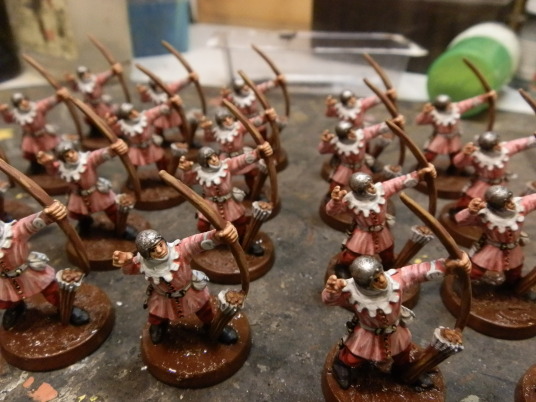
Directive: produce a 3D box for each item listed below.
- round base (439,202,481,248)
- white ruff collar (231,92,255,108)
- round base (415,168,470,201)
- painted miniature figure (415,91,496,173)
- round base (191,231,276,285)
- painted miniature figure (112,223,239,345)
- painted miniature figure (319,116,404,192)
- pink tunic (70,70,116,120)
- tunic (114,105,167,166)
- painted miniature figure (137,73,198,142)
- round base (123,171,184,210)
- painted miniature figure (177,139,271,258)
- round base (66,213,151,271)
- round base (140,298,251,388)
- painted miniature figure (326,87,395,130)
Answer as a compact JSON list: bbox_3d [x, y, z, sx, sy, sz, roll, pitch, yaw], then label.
[{"bbox_3d":[0.069,0.008,0.142,0.025,0.004,0.025,1,30,-1],"label":"round base"},{"bbox_3d":[-0.010,-0.039,0.169,0.009,0.005,0.008,2,30,0],"label":"white ruff collar"},{"bbox_3d":[0.069,-0.008,0.169,0.025,0.004,0.025,1,30,-1],"label":"round base"},{"bbox_3d":[0.063,-0.023,0.150,0.025,0.030,0.013,-2,32,-2],"label":"painted miniature figure"},{"bbox_3d":[-0.010,0.014,0.124,0.025,0.004,0.025,0,32,0],"label":"round base"},{"bbox_3d":[-0.018,0.017,0.088,0.024,0.032,0.013,2,30,0],"label":"painted miniature figure"},{"bbox_3d":[0.028,-0.011,0.132,0.025,0.030,0.013,-3,32,-3],"label":"painted miniature figure"},{"bbox_3d":[-0.074,-0.046,0.185,0.021,0.019,0.011,3,31,3],"label":"pink tunic"},{"bbox_3d":[-0.041,-0.021,0.144,0.019,0.022,0.010,-7,33,-10],"label":"tunic"},{"bbox_3d":[-0.037,-0.032,0.166,0.025,0.030,0.013,-6,32,-8],"label":"painted miniature figure"},{"bbox_3d":[-0.040,-0.004,0.157,0.025,0.004,0.025,1,30,-1],"label":"round base"},{"bbox_3d":[-0.011,-0.001,0.115,0.025,0.030,0.013,-6,32,-8],"label":"painted miniature figure"},{"bbox_3d":[-0.047,0.012,0.130,0.025,0.004,0.025,1,30,-1],"label":"round base"},{"bbox_3d":[-0.016,0.030,0.098,0.025,0.004,0.025,0,32,0],"label":"round base"},{"bbox_3d":[0.032,-0.025,0.154,0.025,0.030,0.013,-3,32,-3],"label":"painted miniature figure"}]

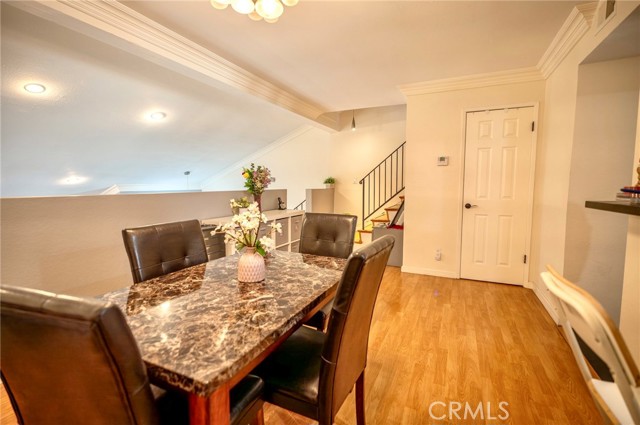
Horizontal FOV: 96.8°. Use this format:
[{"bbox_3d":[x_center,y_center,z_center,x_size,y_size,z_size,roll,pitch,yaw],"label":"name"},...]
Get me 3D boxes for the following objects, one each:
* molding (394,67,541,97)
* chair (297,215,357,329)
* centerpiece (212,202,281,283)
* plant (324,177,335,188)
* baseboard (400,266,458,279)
[{"bbox_3d":[1.701,-1.523,3.316,1.530,0.125,0.110,2,6,26],"label":"molding"},{"bbox_3d":[-0.028,0.518,1.892,0.435,0.970,0.550,2,6,26],"label":"chair"},{"bbox_3d":[-0.329,0.137,1.326,0.296,0.350,0.260,2,6,26],"label":"centerpiece"},{"bbox_3d":[0.220,-0.621,6.147,0.200,0.240,0.200,2,6,26],"label":"plant"},{"bbox_3d":[1.433,0.778,3.723,0.700,0.090,0.020,2,6,26],"label":"baseboard"}]

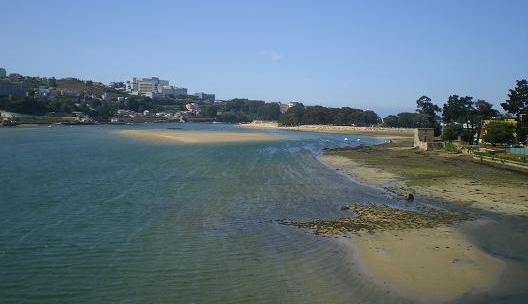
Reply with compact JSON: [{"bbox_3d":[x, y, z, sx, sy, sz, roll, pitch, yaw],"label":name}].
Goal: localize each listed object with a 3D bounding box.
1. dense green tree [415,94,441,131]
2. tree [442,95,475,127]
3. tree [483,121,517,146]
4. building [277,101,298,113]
[{"bbox_3d":[61.210,-13.540,215.000,8.900,14.840,8.900,0,4,0],"label":"dense green tree"},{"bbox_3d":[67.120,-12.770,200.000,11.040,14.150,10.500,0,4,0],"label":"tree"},{"bbox_3d":[67.330,-5.270,165.000,9.110,7.400,8.500,0,4,0],"label":"tree"},{"bbox_3d":[22.710,-40.340,560.000,19.320,15.940,18.000,0,4,0],"label":"building"}]

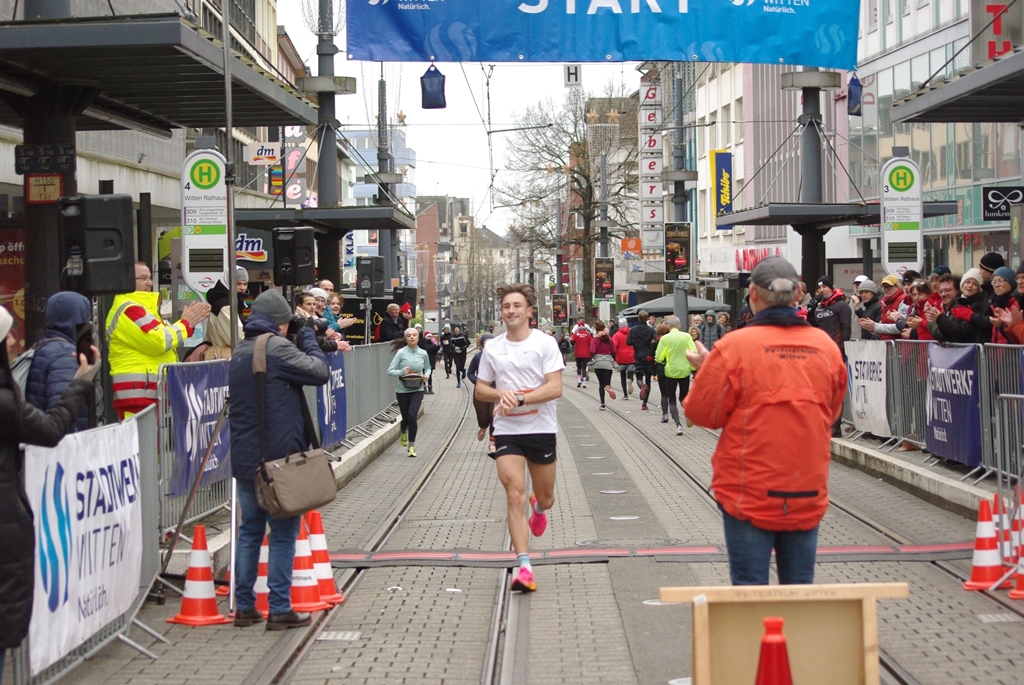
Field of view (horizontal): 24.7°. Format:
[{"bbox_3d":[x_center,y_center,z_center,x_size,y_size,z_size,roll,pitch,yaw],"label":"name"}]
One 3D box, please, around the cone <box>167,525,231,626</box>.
[{"bbox_3d":[-1.636,1.212,12.250,0.285,0.500,0.285,-1,0,45],"label":"cone"}]

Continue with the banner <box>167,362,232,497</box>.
[{"bbox_3d":[-2.020,0.540,15.600,0.090,0.850,2.700,-1,0,2],"label":"banner"}]

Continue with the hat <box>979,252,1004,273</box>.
[{"bbox_3d":[4.544,-0.752,22.100,0.235,0.200,0.200,8,2,9],"label":"hat"}]

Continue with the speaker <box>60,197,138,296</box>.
[{"bbox_3d":[-2.705,-0.638,15.200,0.380,0.637,0.360,-1,0,30],"label":"speaker"}]

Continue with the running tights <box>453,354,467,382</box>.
[{"bbox_3d":[-1.448,0.724,65.000,0.360,0.820,0.500,-1,0,-3],"label":"running tights"}]

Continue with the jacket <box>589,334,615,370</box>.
[{"bbox_3d":[1.686,0.168,43.500,0.500,0.710,0.360,-1,0,-3],"label":"jacket"}]

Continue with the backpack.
[{"bbox_3d":[-2.819,0.173,13.500,0.170,0.420,0.300,-1,0,-30],"label":"backpack"}]

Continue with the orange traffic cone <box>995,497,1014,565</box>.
[{"bbox_3d":[2.879,1.145,13.750,0.285,0.500,0.285,-1,0,12],"label":"orange traffic cone"}]

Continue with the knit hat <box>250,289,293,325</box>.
[{"bbox_3d":[-1.267,-0.190,12.300,0.235,0.195,0.200,8,-5,-39],"label":"knit hat"}]

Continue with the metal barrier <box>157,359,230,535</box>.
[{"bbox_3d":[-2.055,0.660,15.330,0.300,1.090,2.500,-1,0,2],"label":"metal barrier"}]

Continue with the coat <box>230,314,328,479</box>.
[{"bbox_3d":[-1.230,0.289,12.250,0.450,0.870,0.520,-1,0,-44],"label":"coat"}]

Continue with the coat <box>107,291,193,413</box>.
[{"bbox_3d":[-2.407,0.050,15.500,0.560,0.800,0.560,-1,0,-10],"label":"coat"}]

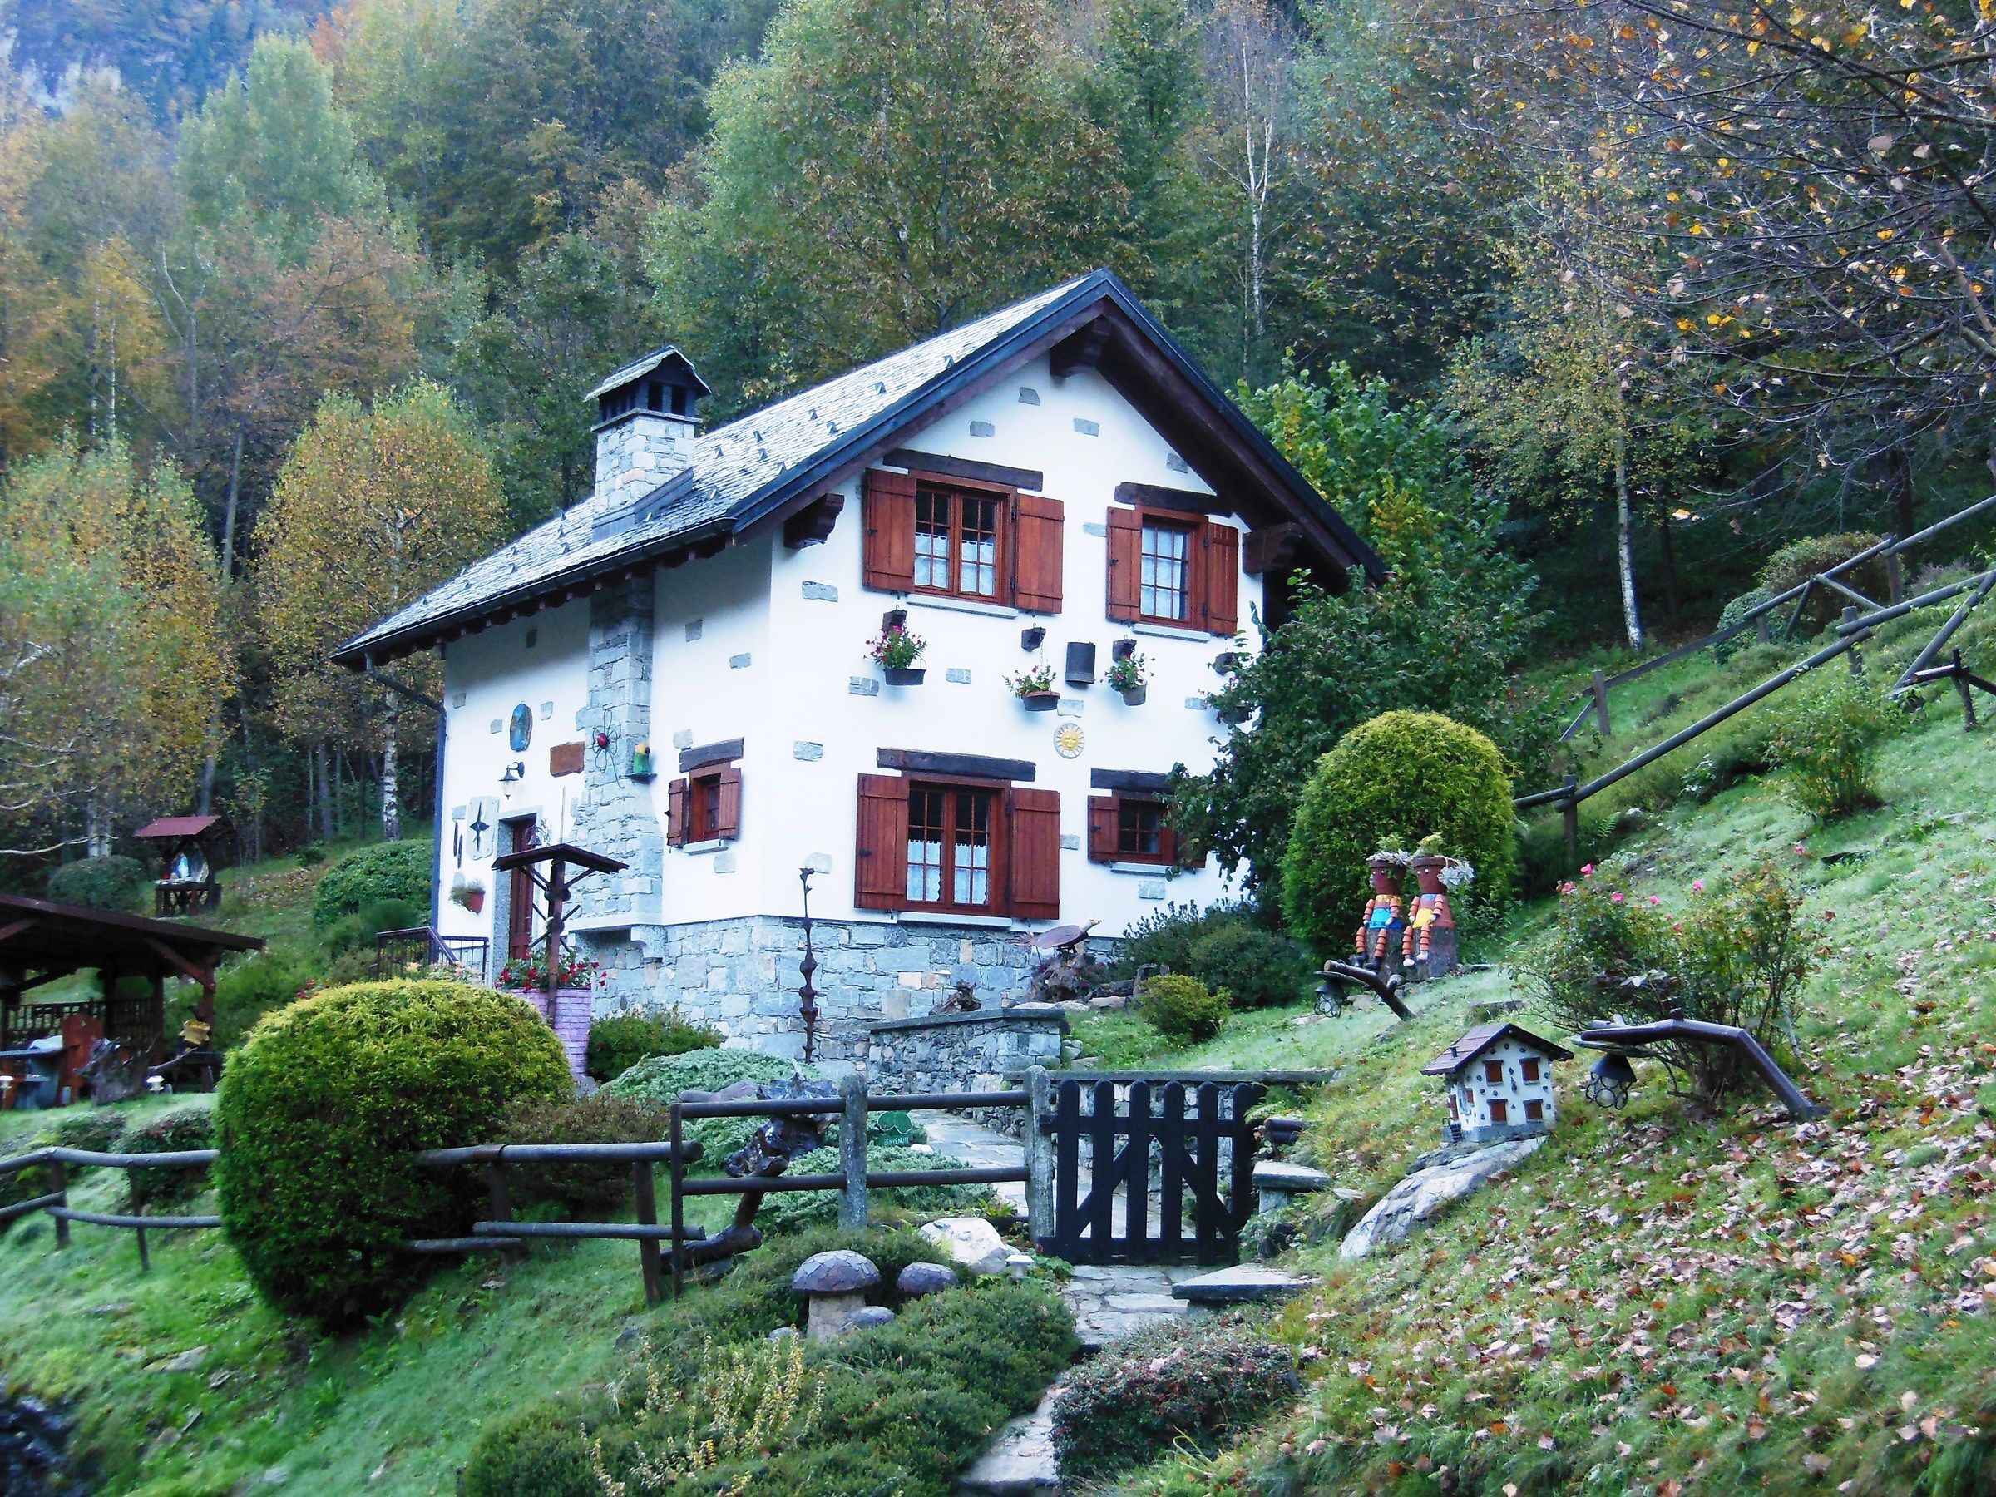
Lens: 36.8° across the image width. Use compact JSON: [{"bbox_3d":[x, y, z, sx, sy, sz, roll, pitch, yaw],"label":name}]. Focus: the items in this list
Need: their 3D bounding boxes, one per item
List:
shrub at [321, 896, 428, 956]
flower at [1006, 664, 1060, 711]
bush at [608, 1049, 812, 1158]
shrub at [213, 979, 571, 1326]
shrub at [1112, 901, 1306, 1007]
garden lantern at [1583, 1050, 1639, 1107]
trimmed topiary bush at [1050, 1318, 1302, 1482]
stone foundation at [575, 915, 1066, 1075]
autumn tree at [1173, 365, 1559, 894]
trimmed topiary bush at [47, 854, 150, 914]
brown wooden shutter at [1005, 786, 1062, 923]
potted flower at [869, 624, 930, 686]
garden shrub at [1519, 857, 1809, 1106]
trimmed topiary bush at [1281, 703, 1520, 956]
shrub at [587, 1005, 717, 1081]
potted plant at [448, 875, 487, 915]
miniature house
[{"bbox_3d":[-7.281,2.066,35.000,1.300,0.800,1.100,2,-8,-12],"label":"shrub"},{"bbox_3d":[0.319,-0.546,27.289,0.400,0.410,0.300,6,-9,-34],"label":"flower"},{"bbox_3d":[-2.015,2.496,21.000,1.500,0.800,1.250,1,-8,-5],"label":"bush"},{"bbox_3d":[-3.601,2.398,17.800,2.100,2.050,2.050,1,-7,0],"label":"shrub"},{"bbox_3d":[1.782,1.736,25.200,1.500,0.900,1.150,6,-8,-32],"label":"shrub"},{"bbox_3d":[2.824,1.525,13.800,0.240,0.260,0.240,-1,-8,11],"label":"garden lantern"},{"bbox_3d":[0.676,2.469,11.400,0.950,0.520,1.000,1,-7,0],"label":"trimmed topiary bush"},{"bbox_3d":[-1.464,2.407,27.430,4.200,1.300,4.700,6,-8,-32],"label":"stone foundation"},{"bbox_3d":[3.604,-1.059,29.300,3.700,5.500,3.400,0,-8,7],"label":"autumn tree"},{"bbox_3d":[-12.904,1.979,43.000,1.550,1.050,1.400,3,-8,-17],"label":"trimmed topiary bush"},{"bbox_3d":[0.338,1.015,29.083,0.560,1.228,0.050,6,-8,-32],"label":"brown wooden shutter"},{"bbox_3d":[-0.839,-0.793,25.212,0.440,0.500,0.350,6,-8,-32],"label":"potted flower"},{"bbox_3d":[2.795,0.988,12.500,1.200,1.050,1.100,1,-7,0],"label":"garden shrub"},{"bbox_3d":[2.841,0.593,21.300,1.650,1.750,1.650,1,-7,0],"label":"trimmed topiary bush"},{"bbox_3d":[-3.283,2.824,28.500,1.300,0.780,1.100,1,-7,0],"label":"shrub"},{"bbox_3d":[-5.911,1.634,33.429,0.320,0.430,0.400,6,-8,-32],"label":"potted plant"},{"bbox_3d":[2.132,1.429,12.750,0.540,0.490,0.370,-3,-7,-14],"label":"miniature house"}]

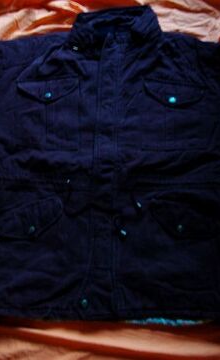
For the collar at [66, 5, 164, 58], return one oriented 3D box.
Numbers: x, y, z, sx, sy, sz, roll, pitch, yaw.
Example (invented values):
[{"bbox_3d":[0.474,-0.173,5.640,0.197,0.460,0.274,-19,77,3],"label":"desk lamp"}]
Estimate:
[{"bbox_3d":[0.010,-0.399,1.224,0.260,0.100,0.165,0,69,0],"label":"collar"}]

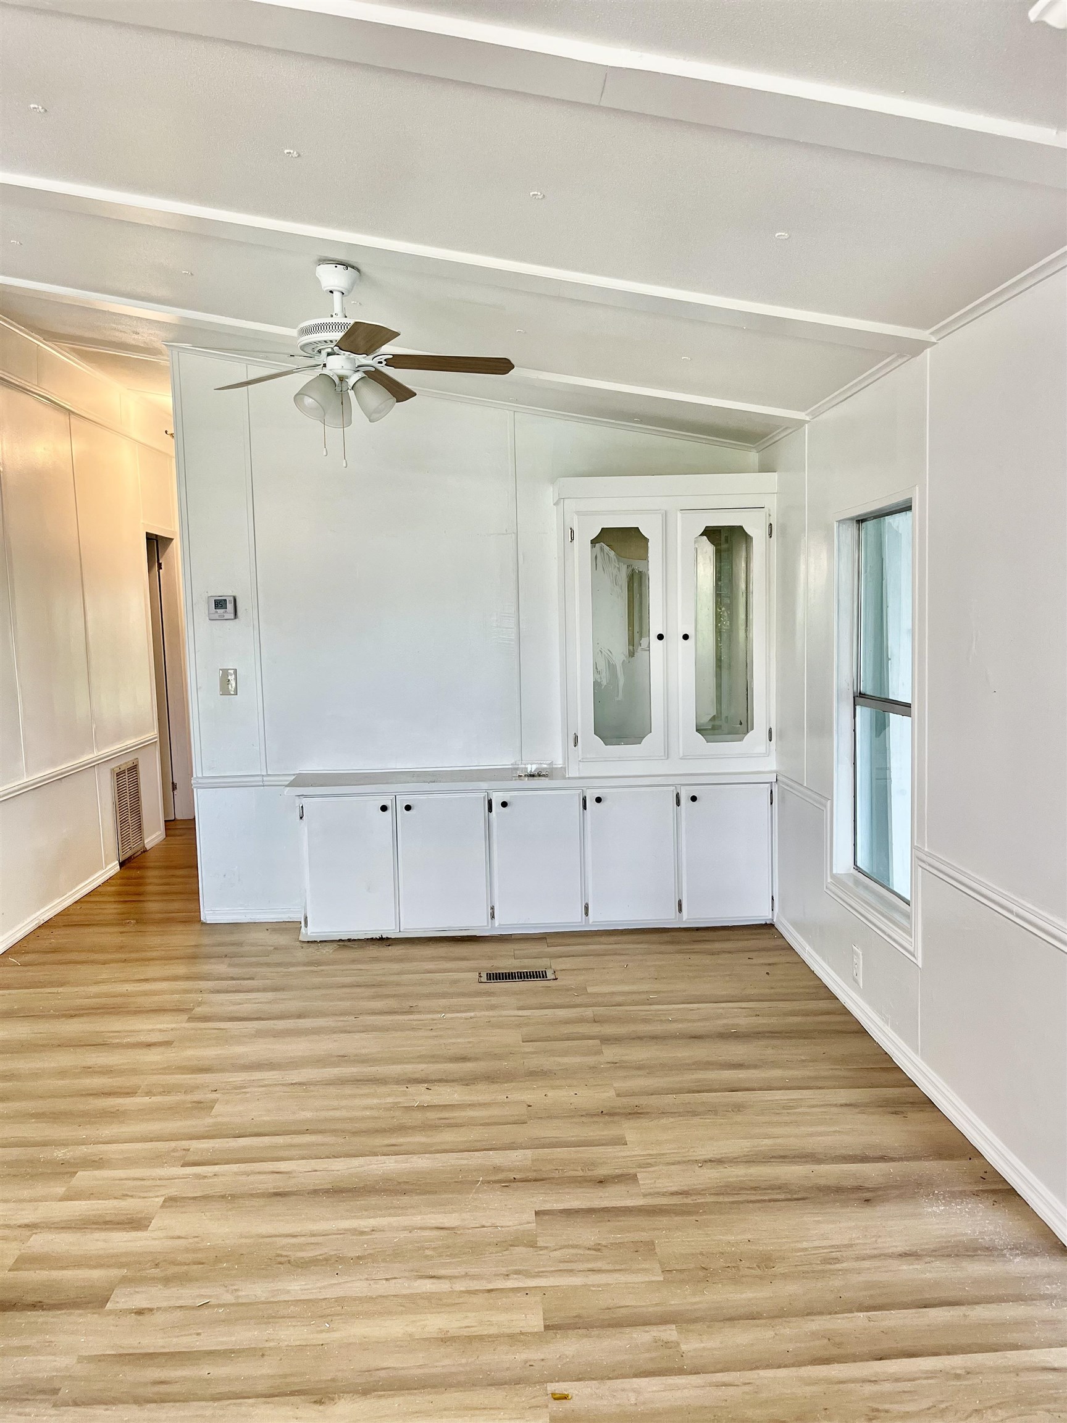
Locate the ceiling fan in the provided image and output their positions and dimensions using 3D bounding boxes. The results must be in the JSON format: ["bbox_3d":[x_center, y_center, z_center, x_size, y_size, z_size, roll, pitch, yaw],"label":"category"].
[{"bbox_3d":[-0.614,-1.072,3.313,1.082,0.610,1.082,-2,5,-2],"label":"ceiling fan"}]

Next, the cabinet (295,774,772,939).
[{"bbox_3d":[0.015,0.642,5.020,2.202,0.710,0.378,-2,5,-2],"label":"cabinet"}]

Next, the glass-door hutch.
[{"bbox_3d":[0.603,-0.392,4.966,0.981,1.330,0.328,-2,5,-2],"label":"glass-door hutch"}]

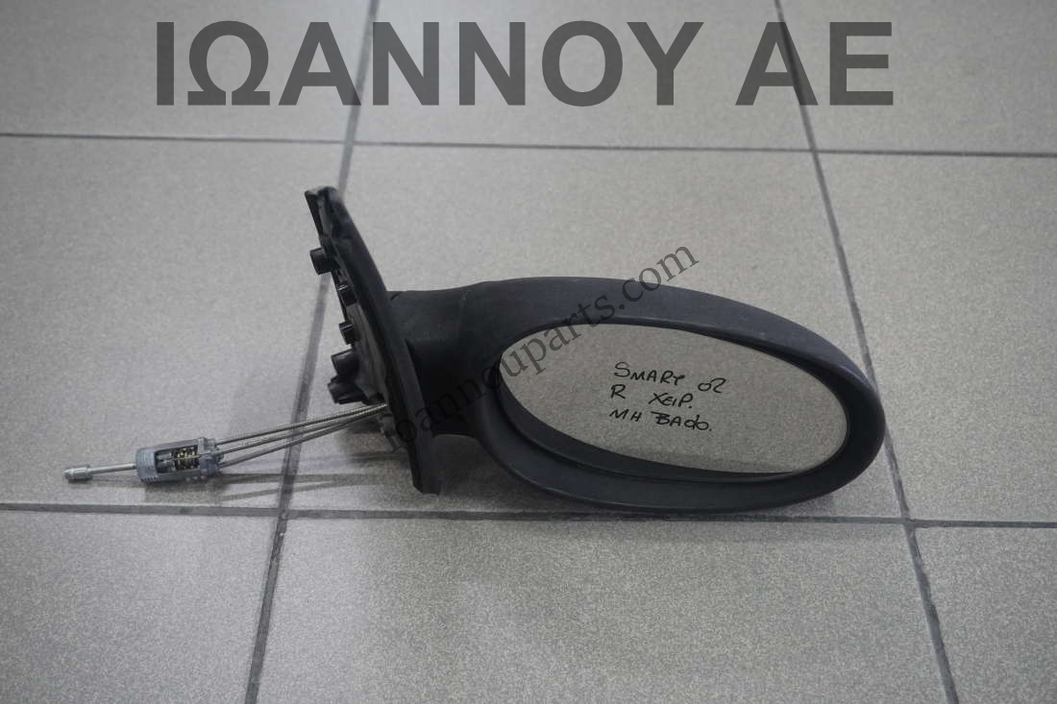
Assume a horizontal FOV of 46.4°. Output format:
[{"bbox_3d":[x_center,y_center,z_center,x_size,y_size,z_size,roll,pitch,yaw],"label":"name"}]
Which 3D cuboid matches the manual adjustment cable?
[{"bbox_3d":[-0.154,0.046,0.614,0.174,0.022,0.020,-11,45,6],"label":"manual adjustment cable"}]

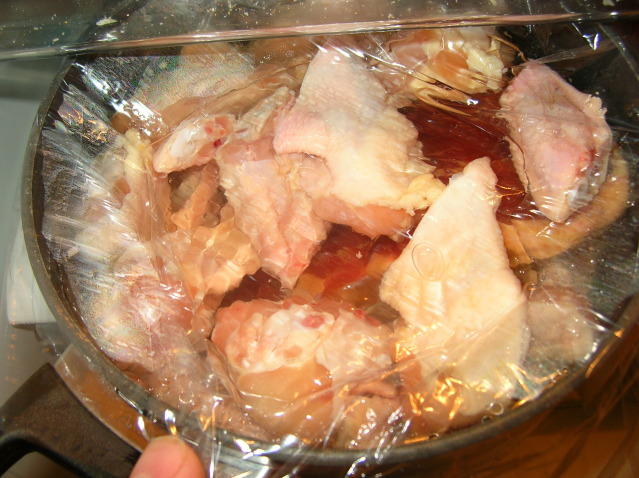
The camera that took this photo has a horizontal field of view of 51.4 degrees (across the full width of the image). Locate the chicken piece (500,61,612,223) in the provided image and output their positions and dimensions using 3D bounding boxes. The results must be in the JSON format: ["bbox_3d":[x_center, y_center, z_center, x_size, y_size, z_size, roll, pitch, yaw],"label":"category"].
[{"bbox_3d":[0.106,-0.046,0.301,0.047,0.030,0.082,-3,59,-1],"label":"chicken piece"}]

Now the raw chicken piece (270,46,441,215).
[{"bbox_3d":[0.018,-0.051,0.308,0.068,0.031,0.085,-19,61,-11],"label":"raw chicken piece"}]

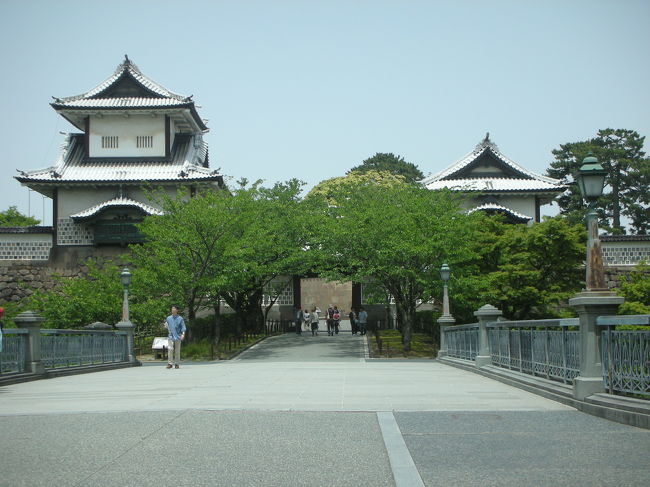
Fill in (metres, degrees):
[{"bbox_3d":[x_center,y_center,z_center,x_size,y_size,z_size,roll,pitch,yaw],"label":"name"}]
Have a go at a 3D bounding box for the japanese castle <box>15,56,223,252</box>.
[{"bbox_3d":[-13.605,-5.855,82.329,13.800,13.400,14.000,0,-4,-1],"label":"japanese castle"}]

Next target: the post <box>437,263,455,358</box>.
[{"bbox_3d":[3.640,2.013,34.300,0.530,2.880,0.530,-1,-4,1],"label":"post"}]

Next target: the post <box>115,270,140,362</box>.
[{"bbox_3d":[-5.916,2.146,34.301,0.530,2.880,0.530,-1,-4,1],"label":"post"}]

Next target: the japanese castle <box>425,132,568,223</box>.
[{"bbox_3d":[12.324,-3.364,86.165,10.300,8.300,12.400,-1,-4,3],"label":"japanese castle"}]

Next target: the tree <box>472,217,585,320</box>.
[{"bbox_3d":[8.531,1.216,48.000,4.800,4.900,4.500,0,-4,0],"label":"tree"}]

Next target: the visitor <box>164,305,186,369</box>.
[{"bbox_3d":[-4.021,2.512,30.800,0.560,1.700,0.380,-1,-4,7],"label":"visitor"}]

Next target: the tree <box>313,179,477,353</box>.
[{"bbox_3d":[2.580,0.705,42.500,6.200,6.400,6.000,0,-4,0],"label":"tree"}]

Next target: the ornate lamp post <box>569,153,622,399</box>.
[{"bbox_3d":[3.154,0.368,13.350,0.540,2.840,0.540,-1,-4,1],"label":"ornate lamp post"}]

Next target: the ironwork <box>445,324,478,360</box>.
[{"bbox_3d":[3.521,2.482,29.000,0.140,0.840,9.800,-1,-4,1],"label":"ironwork"}]

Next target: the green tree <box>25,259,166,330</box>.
[{"bbox_3d":[-8.418,1.944,42.000,5.200,3.000,4.200,0,-4,0],"label":"green tree"}]

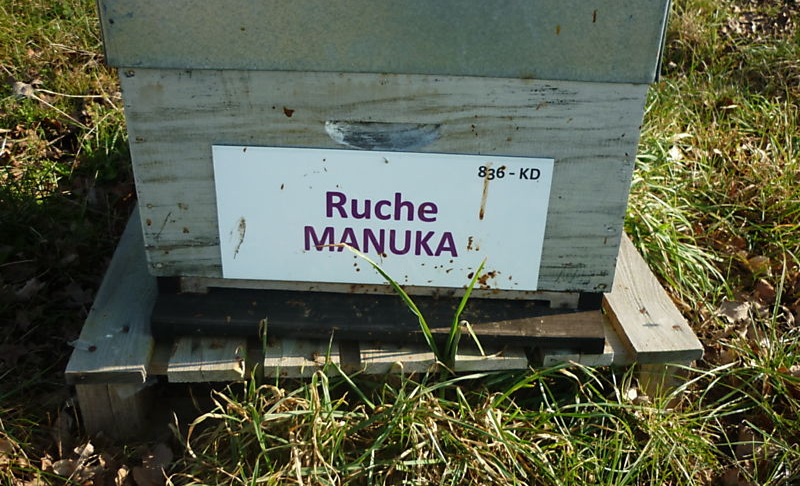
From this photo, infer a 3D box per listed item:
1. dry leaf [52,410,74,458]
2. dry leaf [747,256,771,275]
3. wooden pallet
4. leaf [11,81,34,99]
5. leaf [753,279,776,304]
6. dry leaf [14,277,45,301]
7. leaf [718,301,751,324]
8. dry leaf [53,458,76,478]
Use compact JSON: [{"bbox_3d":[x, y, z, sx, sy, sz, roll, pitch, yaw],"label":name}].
[{"bbox_3d":[-0.327,0.185,0.742,0.021,0.022,0.046,-8,28,-20],"label":"dry leaf"},{"bbox_3d":[0.500,0.031,1.065,0.035,0.010,0.041,17,33,25],"label":"dry leaf"},{"bbox_3d":[-0.041,-0.039,1.107,0.615,0.110,0.800,-1,30,-5],"label":"wooden pallet"},{"bbox_3d":[-0.792,-0.320,1.600,0.052,0.013,0.065,-13,33,-24],"label":"leaf"},{"bbox_3d":[0.483,0.064,1.007,0.030,0.010,0.038,18,34,25],"label":"leaf"},{"bbox_3d":[-0.484,0.060,0.996,0.026,0.011,0.044,18,31,30],"label":"dry leaf"},{"bbox_3d":[0.420,0.087,0.958,0.041,0.010,0.037,17,33,24],"label":"leaf"},{"bbox_3d":[-0.318,0.213,0.722,0.023,0.007,0.021,-15,34,-27],"label":"dry leaf"}]

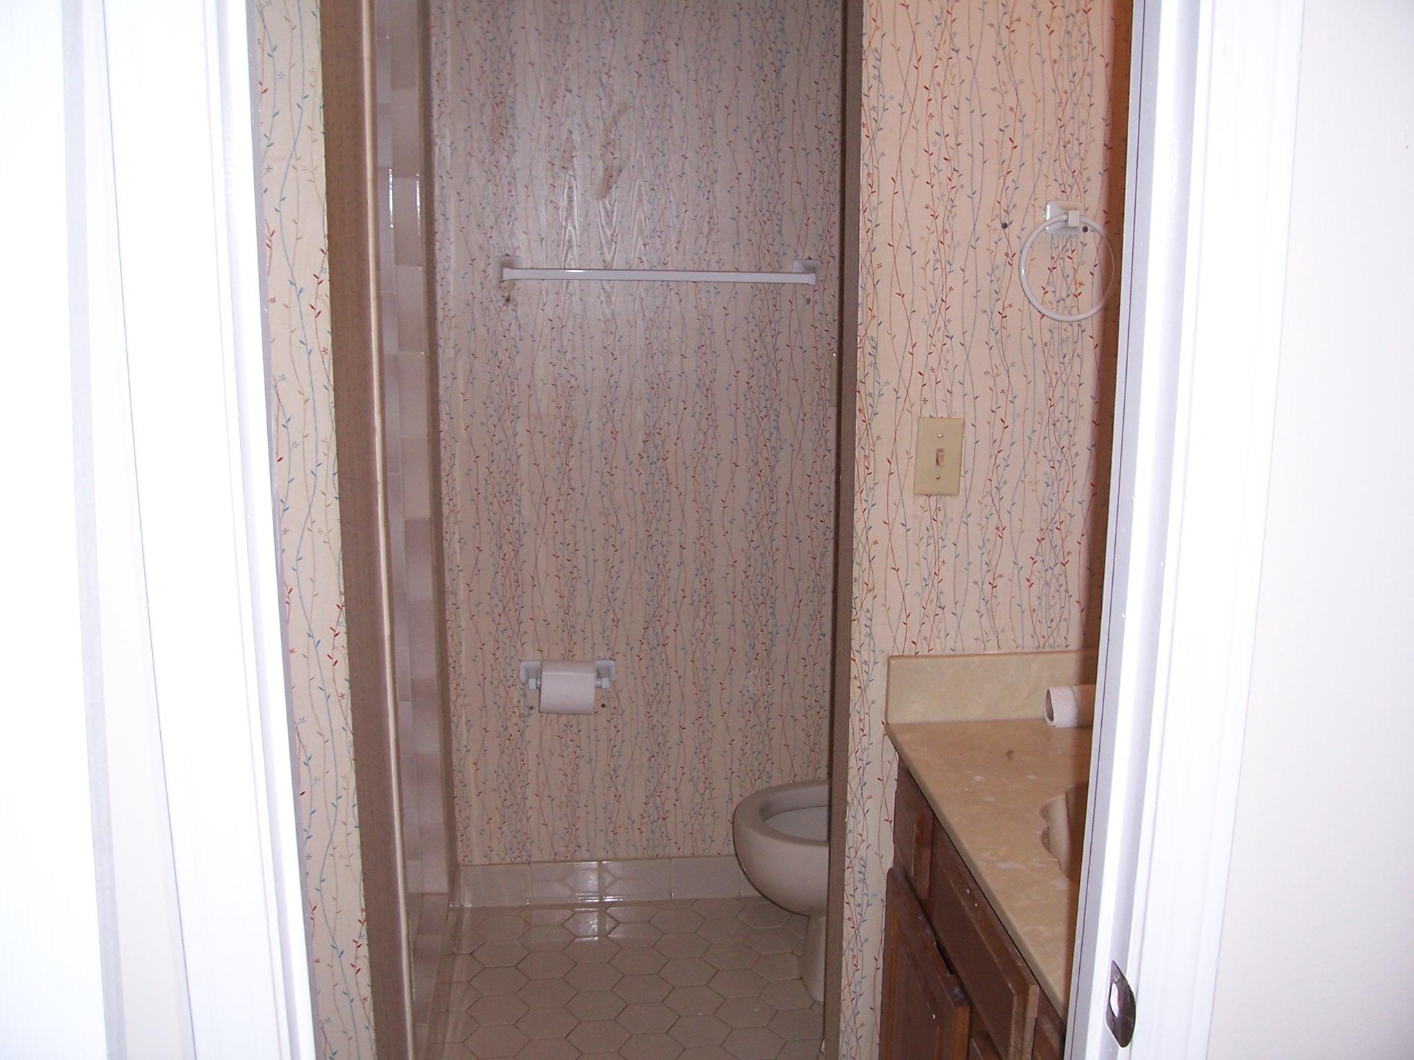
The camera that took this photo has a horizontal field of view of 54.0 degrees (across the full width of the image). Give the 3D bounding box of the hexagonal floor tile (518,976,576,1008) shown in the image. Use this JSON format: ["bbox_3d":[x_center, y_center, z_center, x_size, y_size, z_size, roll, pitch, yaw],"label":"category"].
[{"bbox_3d":[-0.309,0.902,2.696,0.121,0.008,0.105,-1,12,-7],"label":"hexagonal floor tile"}]

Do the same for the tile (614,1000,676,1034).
[{"bbox_3d":[-0.111,0.922,2.608,0.125,0.010,0.108,-1,12,-6],"label":"tile"}]

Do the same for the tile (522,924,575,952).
[{"bbox_3d":[-0.334,0.861,2.905,0.125,0.010,0.108,-1,12,-6],"label":"tile"}]

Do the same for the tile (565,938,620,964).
[{"bbox_3d":[-0.230,0.848,2.789,0.118,0.008,0.102,-1,12,-7],"label":"tile"}]

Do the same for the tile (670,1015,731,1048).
[{"bbox_3d":[-0.012,0.931,2.566,0.125,0.010,0.108,-1,12,-6],"label":"tile"}]

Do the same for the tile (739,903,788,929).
[{"bbox_3d":[0.120,0.822,2.941,0.118,0.008,0.102,-1,12,-7],"label":"tile"}]

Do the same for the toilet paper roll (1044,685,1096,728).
[{"bbox_3d":[0.567,0.264,2.067,0.112,0.060,0.060,0,11,-4],"label":"toilet paper roll"}]

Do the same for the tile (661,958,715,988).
[{"bbox_3d":[-0.037,0.867,2.709,0.118,0.008,0.102,-1,12,-7],"label":"tile"}]

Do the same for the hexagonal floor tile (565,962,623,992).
[{"bbox_3d":[-0.218,0.869,2.688,0.118,0.008,0.102,-1,12,-7],"label":"hexagonal floor tile"}]

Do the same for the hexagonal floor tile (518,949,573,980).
[{"bbox_3d":[-0.314,0.859,2.730,0.118,0.008,0.102,-1,12,-7],"label":"hexagonal floor tile"}]

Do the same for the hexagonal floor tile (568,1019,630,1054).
[{"bbox_3d":[-0.194,0.910,2.486,0.118,0.008,0.102,-1,12,-7],"label":"hexagonal floor tile"}]

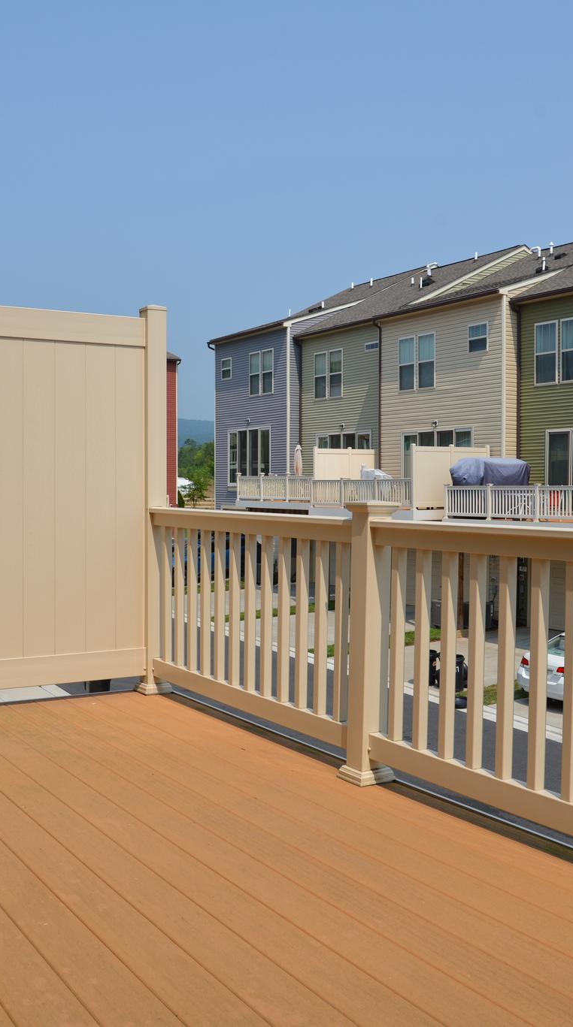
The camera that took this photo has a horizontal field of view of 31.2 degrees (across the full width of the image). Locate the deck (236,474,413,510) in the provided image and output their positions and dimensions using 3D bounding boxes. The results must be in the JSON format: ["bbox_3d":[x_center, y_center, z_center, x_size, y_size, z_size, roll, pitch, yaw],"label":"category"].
[{"bbox_3d":[2.133,-0.661,35.345,3.000,1.400,10.506,-1,2,-32],"label":"deck"}]

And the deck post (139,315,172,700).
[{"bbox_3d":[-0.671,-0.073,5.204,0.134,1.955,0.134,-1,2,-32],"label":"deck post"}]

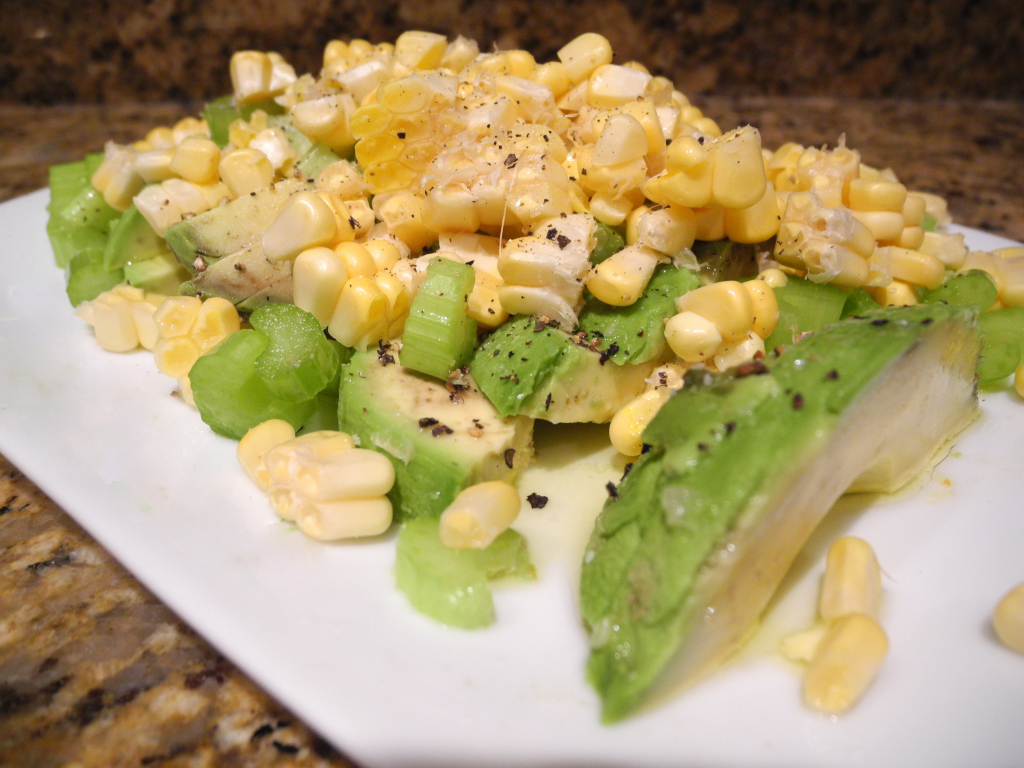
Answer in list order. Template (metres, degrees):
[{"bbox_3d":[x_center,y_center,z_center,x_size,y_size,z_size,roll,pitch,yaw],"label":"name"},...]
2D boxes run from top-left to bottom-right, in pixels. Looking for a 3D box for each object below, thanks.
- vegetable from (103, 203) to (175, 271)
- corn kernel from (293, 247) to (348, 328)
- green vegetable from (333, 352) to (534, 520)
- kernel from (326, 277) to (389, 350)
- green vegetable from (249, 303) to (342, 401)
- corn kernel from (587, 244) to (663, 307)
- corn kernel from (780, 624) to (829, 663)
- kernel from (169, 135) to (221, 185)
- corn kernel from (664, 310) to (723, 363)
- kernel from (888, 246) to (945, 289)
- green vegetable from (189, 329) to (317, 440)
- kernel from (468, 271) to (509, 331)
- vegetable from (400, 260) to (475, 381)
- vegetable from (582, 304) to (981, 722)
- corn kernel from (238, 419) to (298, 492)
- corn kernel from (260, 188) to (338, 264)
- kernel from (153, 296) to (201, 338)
[{"bbox_3d":[-0.087,-0.034,0.193,0.015,0.013,0.011,-11,35,-17],"label":"vegetable"},{"bbox_3d":[-0.027,-0.014,0.118,0.007,0.012,0.006,4,24,16],"label":"corn kernel"},{"bbox_3d":[-0.011,0.007,0.119,0.024,0.016,0.018,-21,39,-28],"label":"green vegetable"},{"bbox_3d":[-0.029,-0.013,0.154,0.009,0.012,0.008,-2,35,-22],"label":"kernel"},{"bbox_3d":[-0.033,-0.005,0.128,0.013,0.013,0.009,7,2,25],"label":"green vegetable"},{"bbox_3d":[0.022,-0.021,0.163,0.013,0.008,0.008,-25,40,-33],"label":"corn kernel"},{"bbox_3d":[0.040,0.035,0.112,0.007,0.003,0.005,-5,33,-8],"label":"corn kernel"},{"bbox_3d":[-0.068,-0.048,0.177,0.009,0.009,0.008,-12,36,-16],"label":"kernel"},{"bbox_3d":[0.024,-0.006,0.111,0.008,0.006,0.006,-18,53,-20],"label":"corn kernel"},{"bbox_3d":[0.077,-0.022,0.157,0.011,0.006,0.007,9,34,-12],"label":"kernel"},{"bbox_3d":[-0.040,0.000,0.129,0.018,0.015,0.008,-10,10,29],"label":"green vegetable"},{"bbox_3d":[-0.004,-0.012,0.113,0.007,0.005,0.009,-3,70,-20],"label":"kernel"},{"bbox_3d":[-0.013,-0.011,0.147,0.011,0.020,0.009,20,33,10],"label":"vegetable"},{"bbox_3d":[0.040,0.008,0.112,0.083,0.022,0.022,-28,43,-35],"label":"vegetable"},{"bbox_3d":[-0.031,0.009,0.107,0.007,0.005,0.010,-15,61,-15],"label":"corn kernel"},{"bbox_3d":[-0.036,-0.027,0.140,0.009,0.013,0.006,24,25,-25],"label":"corn kernel"},{"bbox_3d":[-0.050,-0.011,0.126,0.006,0.006,0.009,-11,15,-13],"label":"kernel"}]

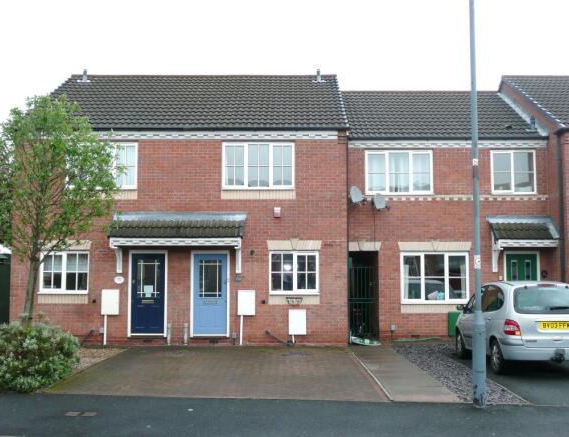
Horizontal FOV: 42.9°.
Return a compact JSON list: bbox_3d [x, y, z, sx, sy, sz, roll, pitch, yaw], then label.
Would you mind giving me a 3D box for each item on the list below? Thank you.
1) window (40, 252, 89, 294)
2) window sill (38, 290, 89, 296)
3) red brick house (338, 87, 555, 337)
[{"bbox_3d":[-5.222,1.284,17.233,1.209,0.996,0.100,0,-5,0],"label":"window"},{"bbox_3d":[-5.230,1.772,17.112,1.230,0.090,0.140,0,-5,0],"label":"window sill"},{"bbox_3d":[4.080,-0.297,21.801,5.100,7.300,7.600,0,-5,0],"label":"red brick house"}]

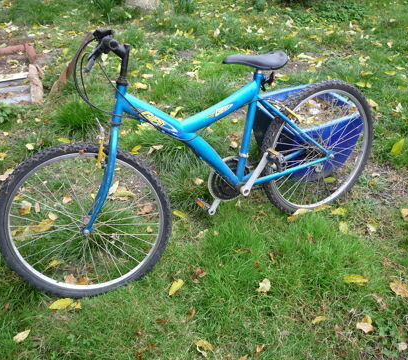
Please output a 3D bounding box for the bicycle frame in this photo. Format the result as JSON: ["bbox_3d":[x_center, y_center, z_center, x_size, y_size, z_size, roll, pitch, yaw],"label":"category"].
[{"bbox_3d":[0.031,-0.180,1.649,1.122,0.551,0.155,-17,27,-20],"label":"bicycle frame"}]

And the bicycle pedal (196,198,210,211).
[{"bbox_3d":[0.002,0.118,1.946,0.028,0.067,0.100,-52,33,1],"label":"bicycle pedal"}]

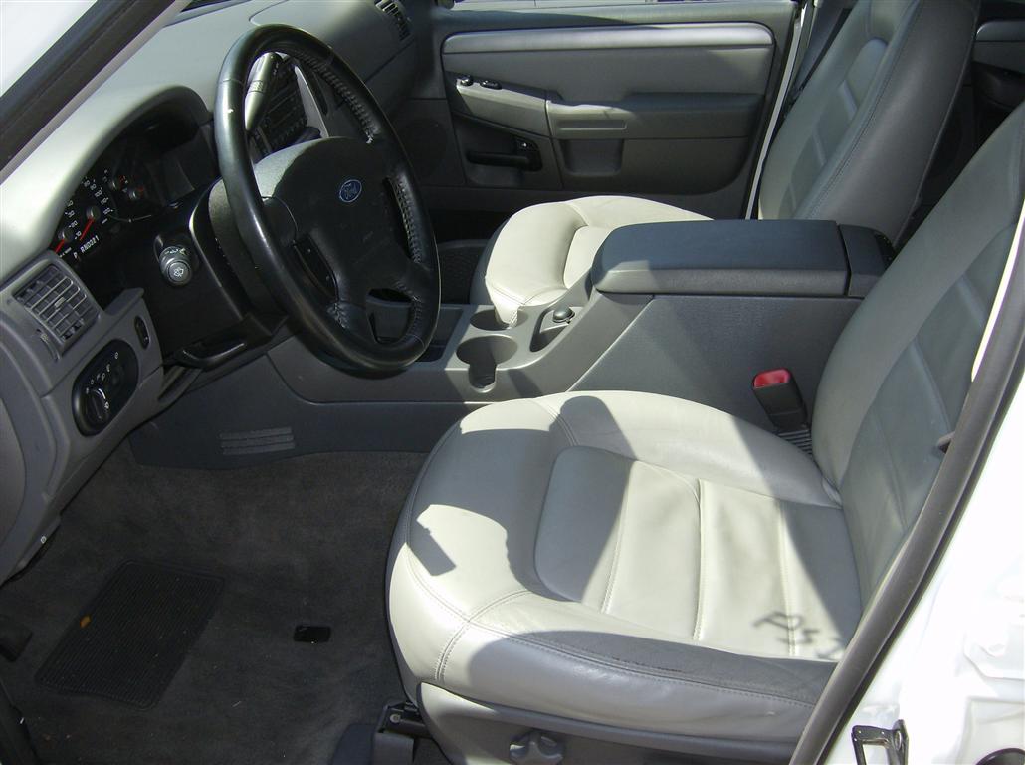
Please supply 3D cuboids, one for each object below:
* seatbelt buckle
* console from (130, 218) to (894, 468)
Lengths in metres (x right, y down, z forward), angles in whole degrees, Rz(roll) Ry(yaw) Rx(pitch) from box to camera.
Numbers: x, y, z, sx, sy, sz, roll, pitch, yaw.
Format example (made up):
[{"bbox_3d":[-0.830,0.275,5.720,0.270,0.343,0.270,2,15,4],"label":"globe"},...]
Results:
[{"bbox_3d":[0.362,0.025,1.430,0.052,0.080,0.032,-8,28,33],"label":"seatbelt buckle"},{"bbox_3d":[-0.010,-0.075,1.597,1.130,0.305,0.265,1,34,10],"label":"console"}]

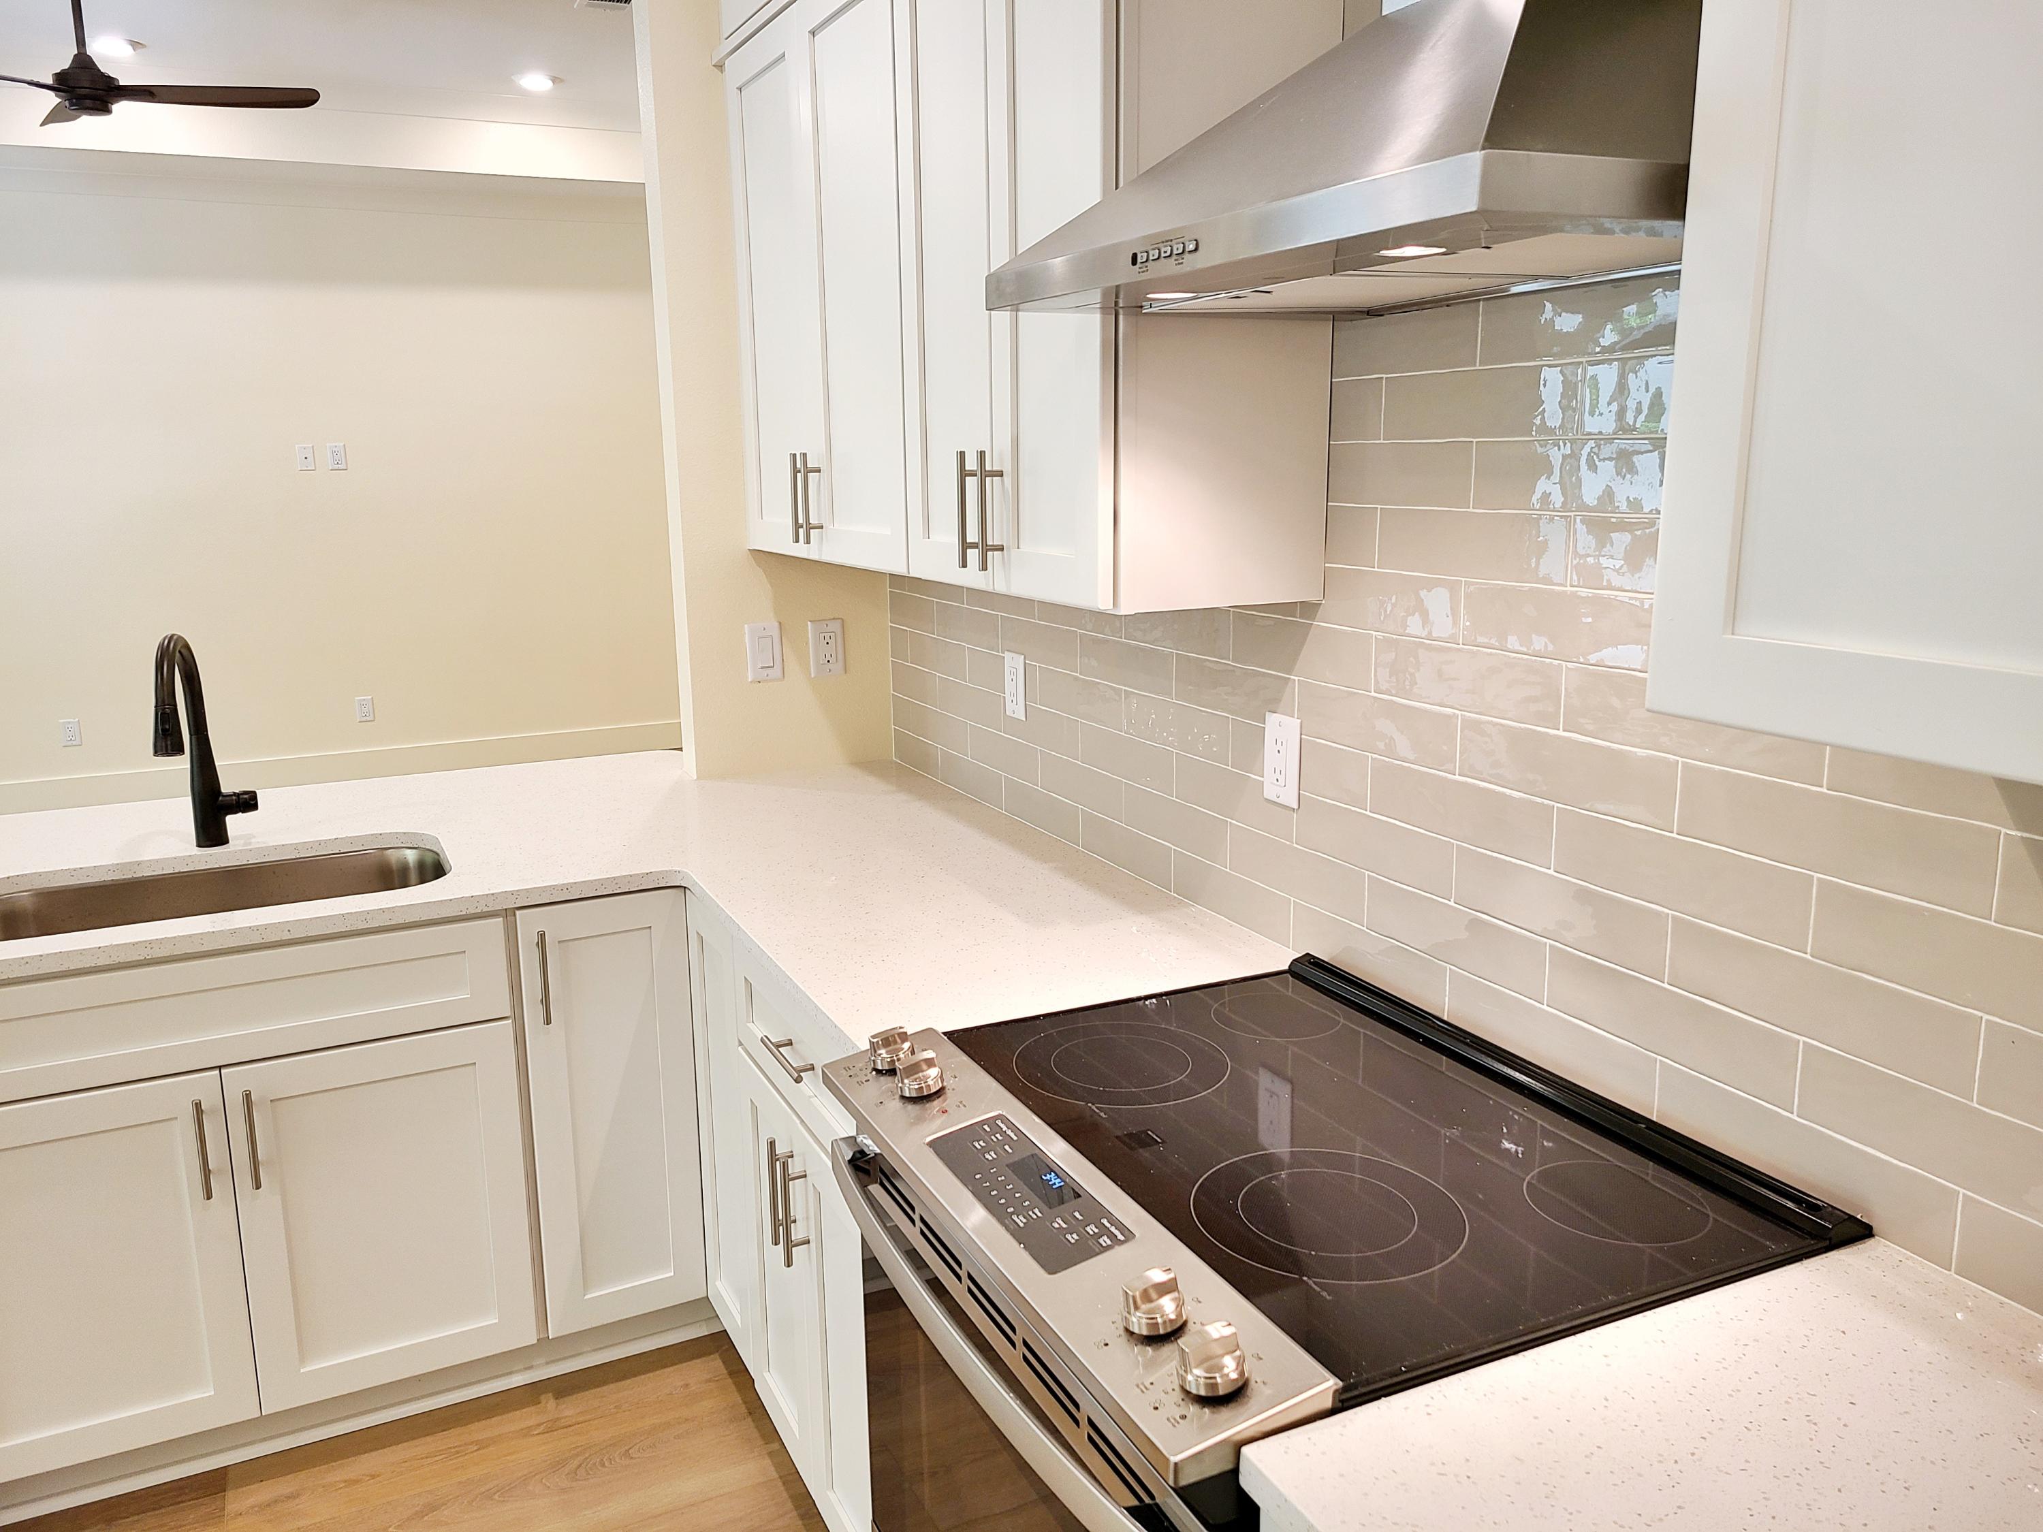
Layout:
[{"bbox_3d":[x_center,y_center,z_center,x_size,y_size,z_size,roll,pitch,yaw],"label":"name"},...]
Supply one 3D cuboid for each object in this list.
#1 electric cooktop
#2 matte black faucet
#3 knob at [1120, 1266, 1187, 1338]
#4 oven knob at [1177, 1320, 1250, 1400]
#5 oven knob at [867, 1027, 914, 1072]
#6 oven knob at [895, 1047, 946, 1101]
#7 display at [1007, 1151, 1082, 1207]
[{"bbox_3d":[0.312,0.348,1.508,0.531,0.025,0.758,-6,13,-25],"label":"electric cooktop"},{"bbox_3d":[-1.352,-0.031,2.533,0.106,0.378,0.254,-4,12,-15],"label":"matte black faucet"},{"bbox_3d":[0.100,0.409,1.172,0.049,0.038,0.049,-8,15,2],"label":"knob"},{"bbox_3d":[0.135,0.425,1.095,0.049,0.038,0.049,-15,16,-23],"label":"oven knob"},{"bbox_3d":[-0.142,0.310,1.665,0.049,0.038,0.049,-15,16,-23],"label":"oven knob"},{"bbox_3d":[-0.106,0.323,1.599,0.049,0.038,0.049,-8,15,2],"label":"oven knob"},{"bbox_3d":[0.020,0.379,1.400,0.033,0.005,0.094,-15,16,-23],"label":"display"}]

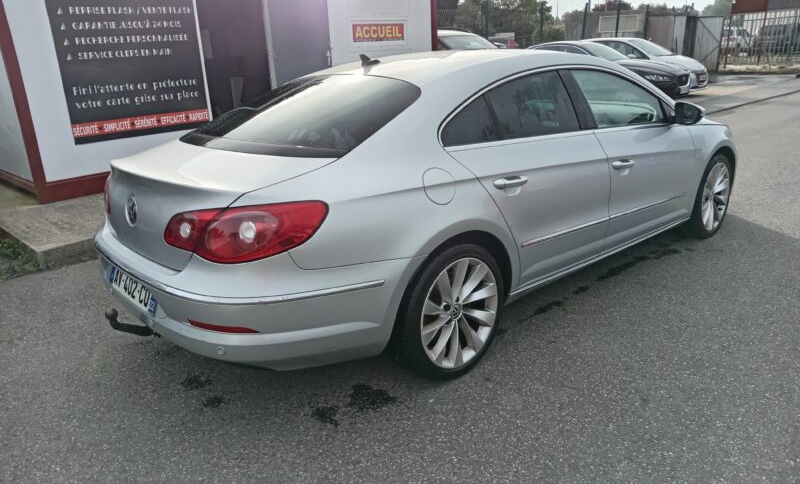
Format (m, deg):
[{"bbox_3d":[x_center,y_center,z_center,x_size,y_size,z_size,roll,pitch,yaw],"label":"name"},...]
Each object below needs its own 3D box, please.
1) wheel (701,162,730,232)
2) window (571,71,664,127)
[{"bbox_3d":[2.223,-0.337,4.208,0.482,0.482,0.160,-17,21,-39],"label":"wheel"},{"bbox_3d":[1.264,-0.824,3.280,0.854,0.337,0.060,-17,-2,-39],"label":"window"}]

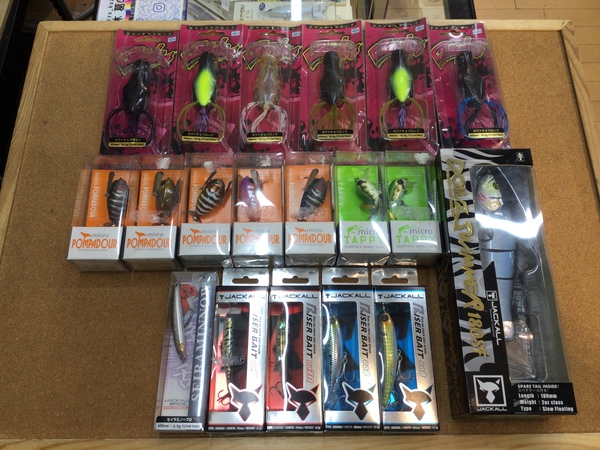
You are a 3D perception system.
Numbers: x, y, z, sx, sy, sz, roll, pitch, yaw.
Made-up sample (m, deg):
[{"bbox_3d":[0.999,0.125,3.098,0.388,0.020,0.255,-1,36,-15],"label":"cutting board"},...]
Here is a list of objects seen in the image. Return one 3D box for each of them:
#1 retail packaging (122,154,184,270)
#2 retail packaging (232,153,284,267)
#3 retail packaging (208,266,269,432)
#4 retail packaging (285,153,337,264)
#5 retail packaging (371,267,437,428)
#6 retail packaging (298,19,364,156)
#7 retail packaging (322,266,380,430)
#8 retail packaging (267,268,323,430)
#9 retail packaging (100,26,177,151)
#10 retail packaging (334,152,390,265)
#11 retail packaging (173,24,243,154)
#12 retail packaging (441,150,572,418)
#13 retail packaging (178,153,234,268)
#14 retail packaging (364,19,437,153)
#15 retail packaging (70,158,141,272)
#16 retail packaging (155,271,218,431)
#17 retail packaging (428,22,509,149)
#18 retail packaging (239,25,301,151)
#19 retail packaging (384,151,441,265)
[{"bbox_3d":[-0.133,-0.012,0.508,0.046,0.034,0.103,0,69,0],"label":"retail packaging"},{"bbox_3d":[-0.038,-0.014,0.509,0.046,0.034,0.103,0,69,-1],"label":"retail packaging"},{"bbox_3d":[-0.049,0.102,0.458,0.045,0.022,0.141,0,68,0],"label":"retail packaging"},{"bbox_3d":[0.009,-0.016,0.500,0.044,0.032,0.102,0,68,-1],"label":"retail packaging"},{"bbox_3d":[0.089,0.103,0.469,0.044,0.025,0.143,0,69,0],"label":"retail packaging"},{"bbox_3d":[0.035,-0.152,0.550,0.068,0.030,0.161,0,71,-1],"label":"retail packaging"},{"bbox_3d":[0.042,0.102,0.459,0.045,0.022,0.141,0,68,0],"label":"retail packaging"},{"bbox_3d":[-0.004,0.103,0.468,0.044,0.025,0.143,1,69,0],"label":"retail packaging"},{"bbox_3d":[-0.164,-0.141,0.548,0.068,0.030,0.159,0,68,-1],"label":"retail packaging"},{"bbox_3d":[0.058,-0.016,0.511,0.046,0.034,0.103,0,69,0],"label":"retail packaging"},{"bbox_3d":[-0.095,-0.148,0.548,0.068,0.030,0.161,0,71,-1],"label":"retail packaging"},{"bbox_3d":[0.167,0.046,0.466,0.081,0.051,0.226,0,68,0],"label":"retail packaging"},{"bbox_3d":[-0.083,-0.014,0.498,0.044,0.033,0.102,-1,68,-1],"label":"retail packaging"},{"bbox_3d":[0.105,-0.154,0.552,0.069,0.030,0.161,0,71,-1],"label":"retail packaging"},{"bbox_3d":[-0.181,-0.011,0.507,0.046,0.034,0.103,0,69,0],"label":"retail packaging"},{"bbox_3d":[-0.093,0.106,0.457,0.040,0.020,0.131,1,68,0],"label":"retail packaging"},{"bbox_3d":[0.179,-0.151,0.566,0.070,0.031,0.169,0,69,-1],"label":"retail packaging"},{"bbox_3d":[-0.029,-0.148,0.548,0.067,0.030,0.161,0,71,-1],"label":"retail packaging"},{"bbox_3d":[0.103,-0.016,0.500,0.045,0.033,0.102,1,68,0],"label":"retail packaging"}]

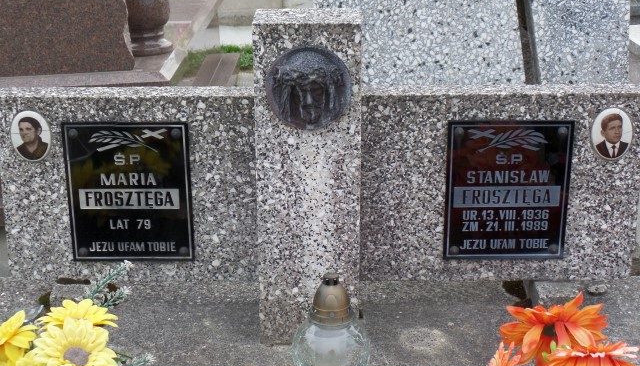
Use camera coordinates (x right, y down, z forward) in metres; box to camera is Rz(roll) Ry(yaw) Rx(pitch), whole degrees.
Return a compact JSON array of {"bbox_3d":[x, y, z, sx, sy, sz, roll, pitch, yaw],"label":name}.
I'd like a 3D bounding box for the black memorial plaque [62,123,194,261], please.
[{"bbox_3d":[-0.348,0.020,2.167,0.225,0.274,0.010,0,23,0],"label":"black memorial plaque"}]

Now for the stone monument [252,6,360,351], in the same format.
[{"bbox_3d":[-0.021,-0.001,2.217,0.189,0.635,0.105,0,22,0],"label":"stone monument"}]

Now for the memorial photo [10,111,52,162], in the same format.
[{"bbox_3d":[-0.562,-0.091,2.306,0.078,0.105,0.010,0,22,0],"label":"memorial photo"}]

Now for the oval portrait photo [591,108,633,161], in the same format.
[{"bbox_3d":[0.573,-0.095,2.315,0.080,0.110,0.010,0,22,0],"label":"oval portrait photo"}]

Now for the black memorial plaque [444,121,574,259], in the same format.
[{"bbox_3d":[0.375,0.018,2.360,0.245,0.297,0.012,0,22,0],"label":"black memorial plaque"}]

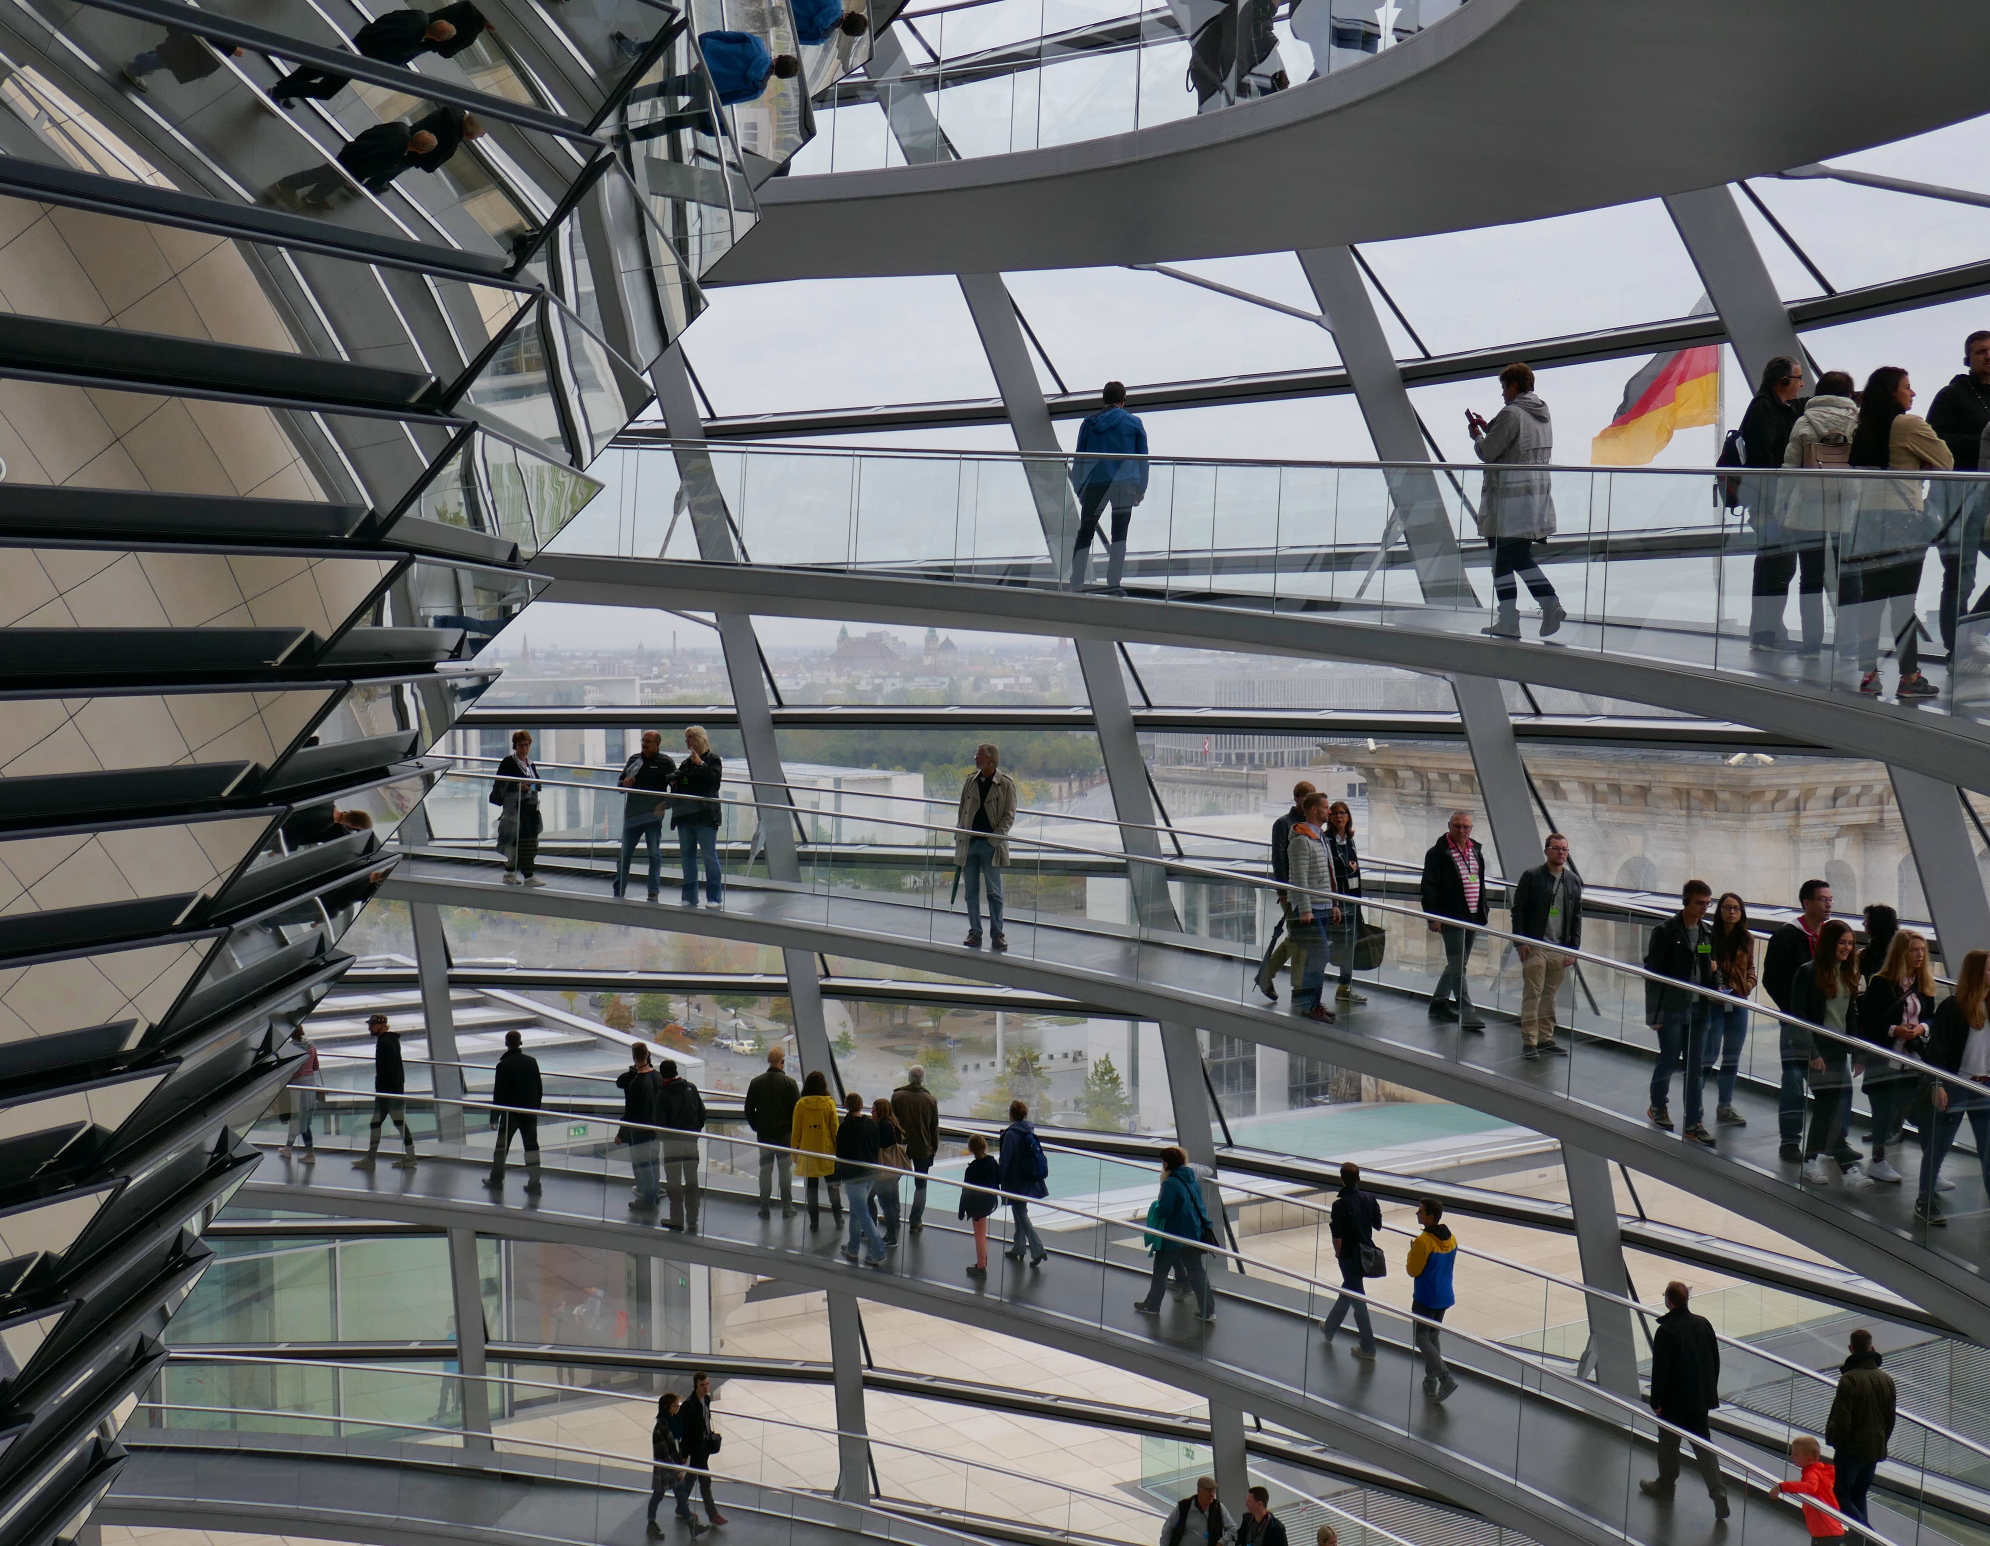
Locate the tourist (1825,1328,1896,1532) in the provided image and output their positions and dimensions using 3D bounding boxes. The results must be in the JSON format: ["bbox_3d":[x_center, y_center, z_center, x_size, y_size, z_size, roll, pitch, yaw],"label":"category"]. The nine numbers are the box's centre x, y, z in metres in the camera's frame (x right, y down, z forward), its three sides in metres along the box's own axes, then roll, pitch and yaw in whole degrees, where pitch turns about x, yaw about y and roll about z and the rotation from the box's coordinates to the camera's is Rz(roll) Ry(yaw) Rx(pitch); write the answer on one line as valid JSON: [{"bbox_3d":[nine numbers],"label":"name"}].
[{"bbox_3d":[6.665,5.143,17.811,0.530,1.767,0.400,-1,3,-6],"label":"tourist"}]

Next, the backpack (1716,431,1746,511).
[{"bbox_3d":[4.484,-1.851,14.100,0.200,0.460,0.300,0,3,5],"label":"backpack"}]

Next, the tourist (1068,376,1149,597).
[{"bbox_3d":[0.952,-2.327,18.900,0.600,1.760,0.420,0,3,3],"label":"tourist"}]

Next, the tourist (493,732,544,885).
[{"bbox_3d":[-4.879,0.343,23.700,0.400,1.560,0.460,2,4,34],"label":"tourist"}]

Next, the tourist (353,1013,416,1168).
[{"bbox_3d":[-6.958,3.622,26.390,0.740,1.729,0.460,0,3,6],"label":"tourist"}]

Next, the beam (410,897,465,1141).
[{"bbox_3d":[-6.685,2.994,28.069,0.320,3.227,0.340,0,20,5],"label":"beam"}]

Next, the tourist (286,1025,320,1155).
[{"bbox_3d":[-7.790,3.577,26.000,0.500,1.620,0.480,0,3,6],"label":"tourist"}]

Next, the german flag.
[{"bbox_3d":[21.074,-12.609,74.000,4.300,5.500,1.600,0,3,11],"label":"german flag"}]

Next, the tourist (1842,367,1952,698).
[{"bbox_3d":[4.528,-1.211,11.650,0.420,1.670,0.500,-2,3,-30],"label":"tourist"}]

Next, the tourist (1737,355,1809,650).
[{"bbox_3d":[4.754,-1.648,14.200,0.440,1.800,0.540,0,3,0],"label":"tourist"}]

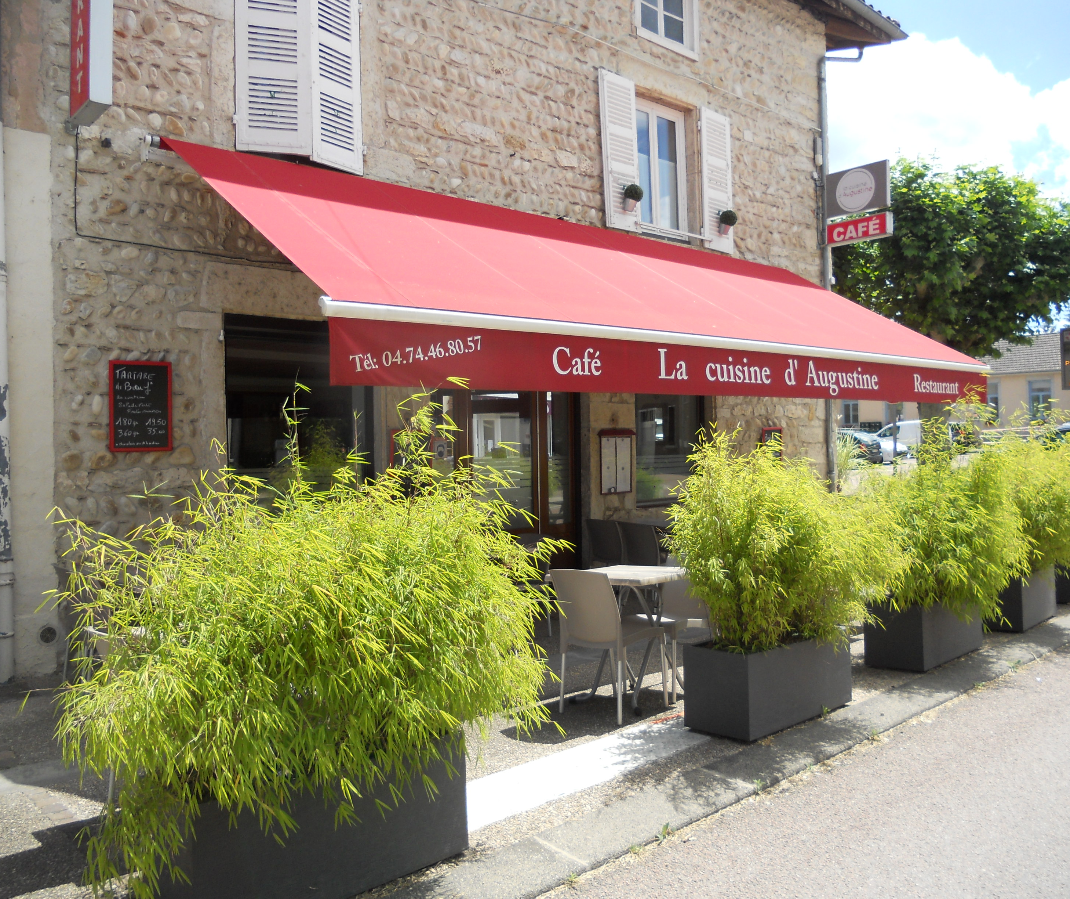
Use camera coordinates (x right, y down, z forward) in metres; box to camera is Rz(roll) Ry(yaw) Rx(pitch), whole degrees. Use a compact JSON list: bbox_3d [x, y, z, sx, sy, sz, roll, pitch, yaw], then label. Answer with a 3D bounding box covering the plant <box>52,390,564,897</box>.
[{"bbox_3d":[-0.743,0.615,3.302,1.550,1.580,1.050,-1,0,-43],"label":"plant"}]

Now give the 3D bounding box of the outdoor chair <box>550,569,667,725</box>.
[{"bbox_3d":[0.433,1.072,5.321,0.460,0.820,0.560,-1,0,41],"label":"outdoor chair"}]

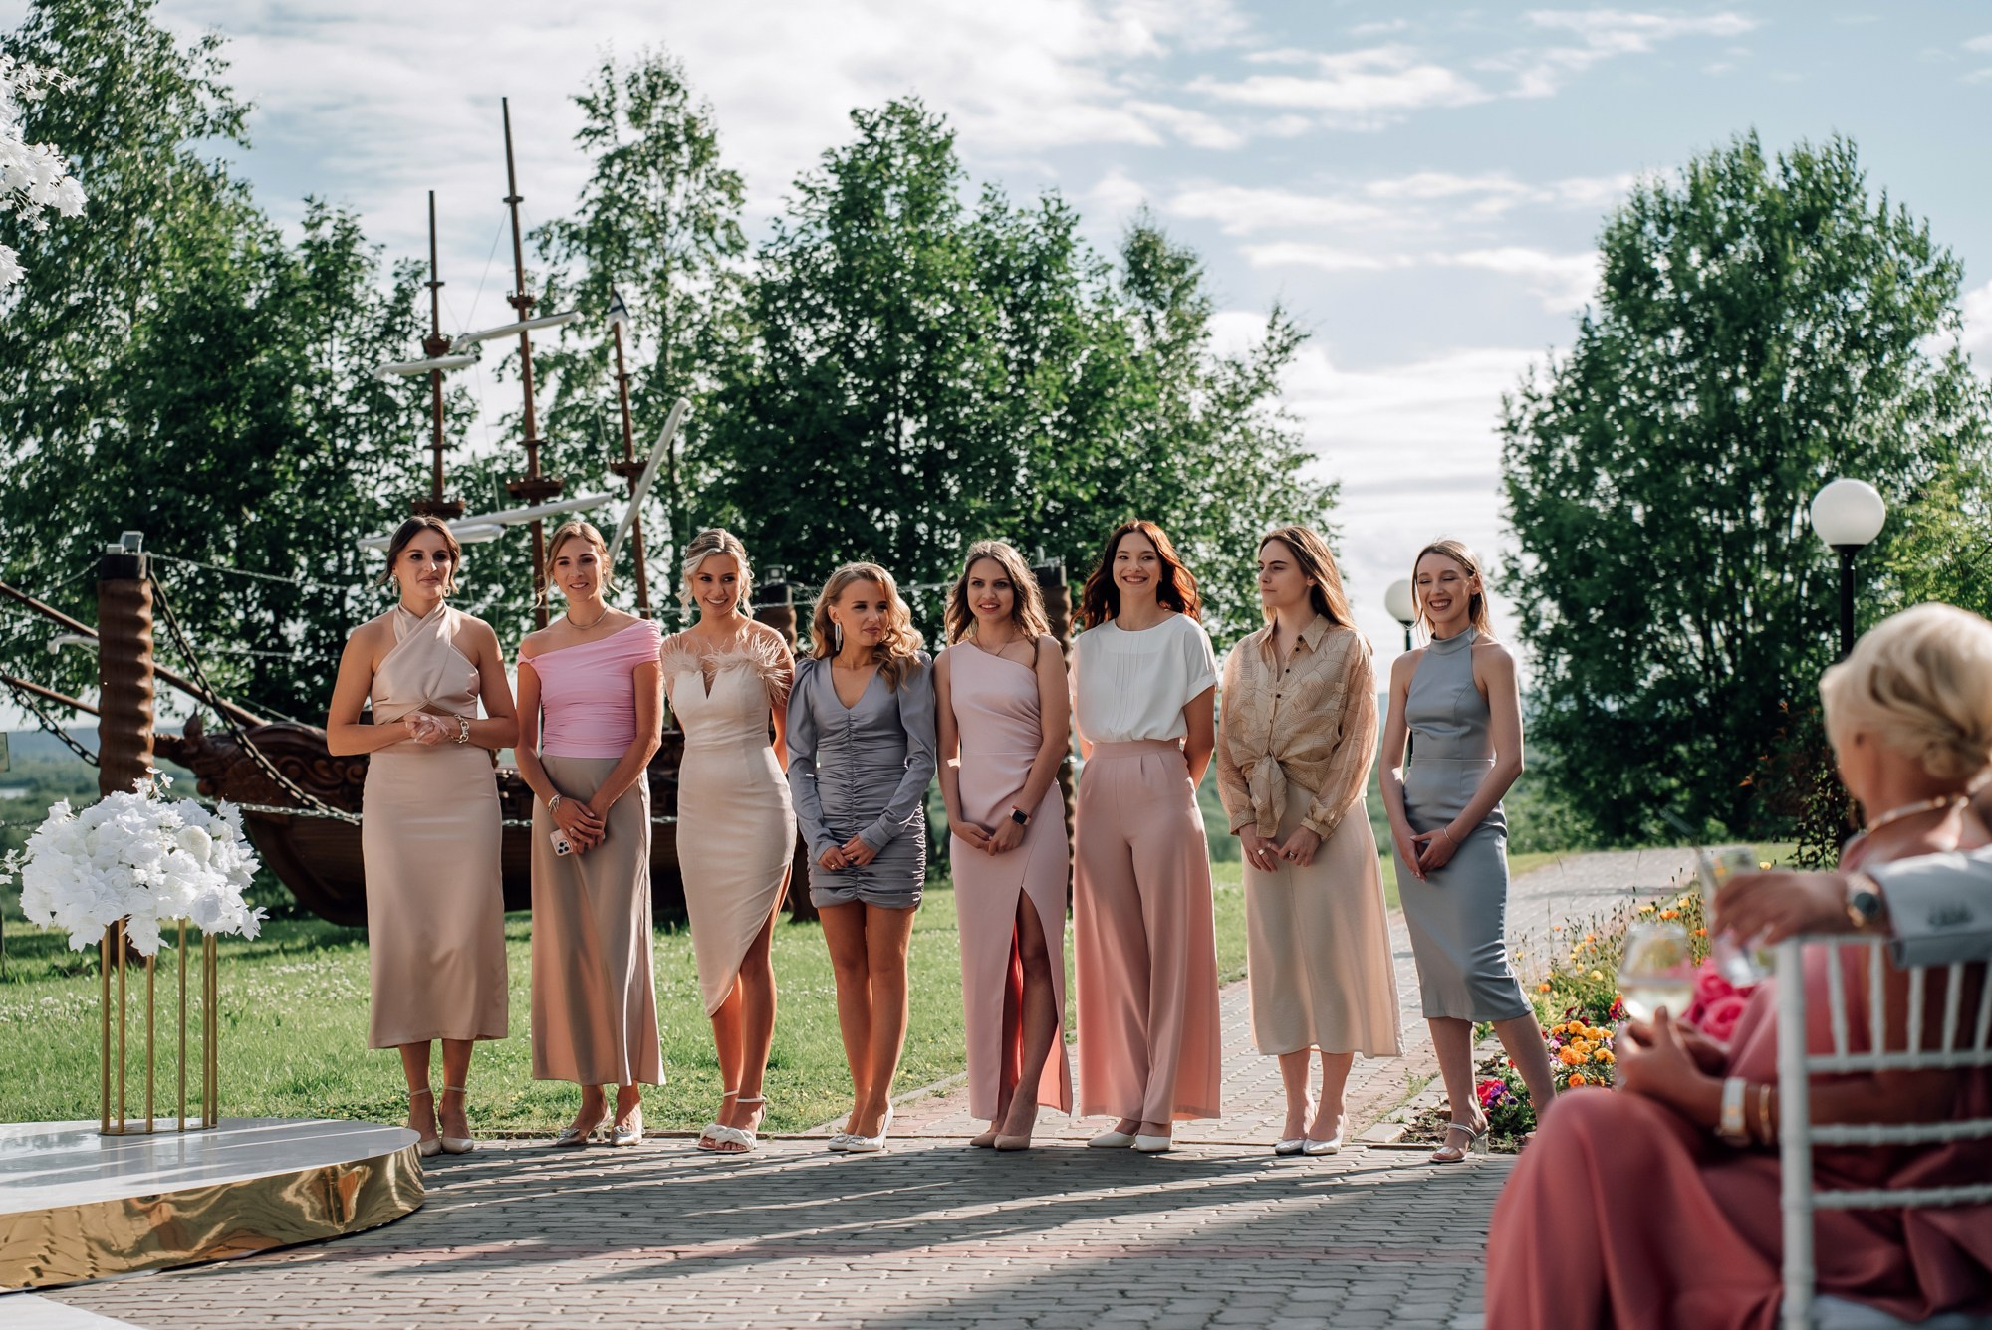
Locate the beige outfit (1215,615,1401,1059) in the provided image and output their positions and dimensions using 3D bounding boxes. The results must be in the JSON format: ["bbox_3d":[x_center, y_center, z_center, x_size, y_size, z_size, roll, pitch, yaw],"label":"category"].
[{"bbox_3d":[0.873,0.476,11.620,0.500,1.231,0.340,0,-1,29],"label":"beige outfit"}]

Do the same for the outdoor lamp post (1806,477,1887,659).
[{"bbox_3d":[4.239,0.263,20.600,0.380,2.420,0.380,0,-1,0],"label":"outdoor lamp post"}]

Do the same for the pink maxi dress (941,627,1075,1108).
[{"bbox_3d":[0.033,0.603,11.710,0.360,1.337,0.290,0,-1,15],"label":"pink maxi dress"}]

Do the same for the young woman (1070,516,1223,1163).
[{"bbox_3d":[0.424,0.475,11.660,0.430,1.762,0.330,0,-1,22],"label":"young woman"}]

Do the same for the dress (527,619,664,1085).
[{"bbox_3d":[-1.142,0.534,11.830,0.390,1.316,0.320,0,-1,12],"label":"dress"}]

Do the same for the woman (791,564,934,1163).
[{"bbox_3d":[-0.378,0.534,11.660,0.420,1.644,0.320,0,-1,16],"label":"woman"}]

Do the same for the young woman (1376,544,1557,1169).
[{"bbox_3d":[1.299,0.501,11.460,0.440,1.706,0.420,0,-1,33],"label":"young woman"}]

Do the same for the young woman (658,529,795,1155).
[{"bbox_3d":[-0.754,0.486,11.630,0.390,1.739,0.320,0,-1,16],"label":"young woman"}]

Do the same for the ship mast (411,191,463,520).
[{"bbox_3d":[-3.238,-1.183,24.100,0.310,3.150,0.310,-1,-1,-17],"label":"ship mast"}]

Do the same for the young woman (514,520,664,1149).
[{"bbox_3d":[-1.147,0.478,11.700,0.440,1.760,0.350,-1,-1,19],"label":"young woman"}]

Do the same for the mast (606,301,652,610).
[{"bbox_3d":[-2.124,-0.948,24.800,0.260,2.550,0.260,-5,-1,-17],"label":"mast"}]

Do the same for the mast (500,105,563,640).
[{"bbox_3d":[-2.748,-1.472,24.400,0.360,3.750,0.360,-4,-1,-17],"label":"mast"}]

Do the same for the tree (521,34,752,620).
[{"bbox_3d":[-3.097,-1.741,36.000,2.100,7.300,2.100,0,-1,0],"label":"tree"}]

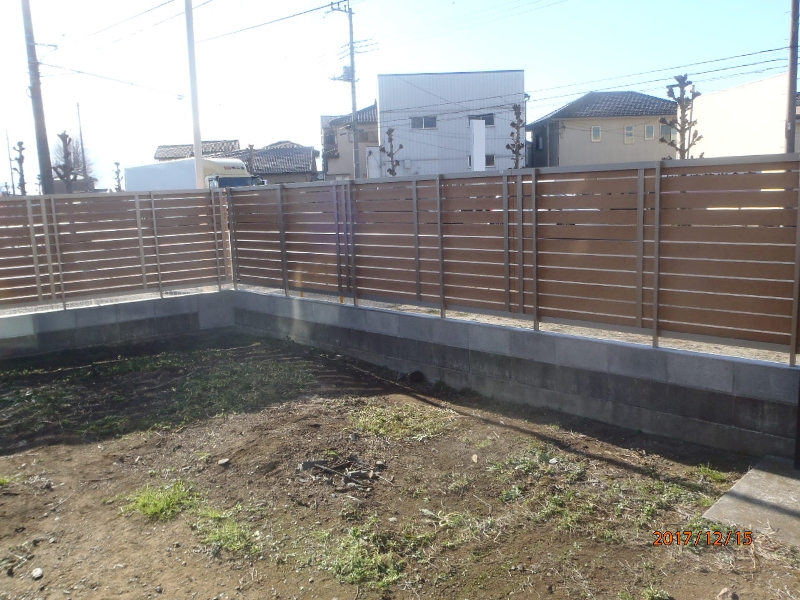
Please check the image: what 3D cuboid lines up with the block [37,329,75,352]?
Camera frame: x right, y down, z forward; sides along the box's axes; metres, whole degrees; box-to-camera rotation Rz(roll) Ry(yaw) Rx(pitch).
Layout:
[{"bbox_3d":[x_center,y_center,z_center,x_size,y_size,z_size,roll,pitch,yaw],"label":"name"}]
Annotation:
[{"bbox_3d":[-3.607,0.415,6.798,0.395,0.195,0.120,-8,11,-29],"label":"block"}]

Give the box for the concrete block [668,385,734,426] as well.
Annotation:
[{"bbox_3d":[1.908,0.645,4.089,0.395,0.195,0.120,7,13,43],"label":"concrete block"}]

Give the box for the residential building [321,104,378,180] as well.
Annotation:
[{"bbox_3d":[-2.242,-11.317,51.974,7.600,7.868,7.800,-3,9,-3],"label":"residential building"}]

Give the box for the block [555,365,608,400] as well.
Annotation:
[{"bbox_3d":[1.327,0.576,4.627,0.390,0.190,0.120,7,13,44],"label":"block"}]

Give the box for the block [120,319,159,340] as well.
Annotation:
[{"bbox_3d":[-2.908,0.316,7.154,0.395,0.195,0.120,-8,11,-34],"label":"block"}]

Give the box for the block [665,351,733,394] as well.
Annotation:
[{"bbox_3d":[1.900,0.448,4.055,0.395,0.195,0.120,7,13,43],"label":"block"}]

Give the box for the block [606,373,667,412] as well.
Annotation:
[{"bbox_3d":[1.616,0.610,4.351,0.390,0.190,0.120,7,13,44],"label":"block"}]

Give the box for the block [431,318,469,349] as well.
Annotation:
[{"bbox_3d":[0.452,0.272,5.411,0.395,0.195,0.120,7,13,43],"label":"block"}]

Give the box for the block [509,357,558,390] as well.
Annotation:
[{"bbox_3d":[1.039,0.541,4.910,0.395,0.195,0.120,7,13,43],"label":"block"}]

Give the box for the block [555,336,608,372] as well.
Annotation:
[{"bbox_3d":[1.320,0.379,4.603,0.395,0.195,0.120,7,13,43],"label":"block"}]

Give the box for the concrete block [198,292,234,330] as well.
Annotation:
[{"bbox_3d":[-2.168,0.117,7.587,0.420,0.390,0.120,-8,11,-29],"label":"concrete block"}]

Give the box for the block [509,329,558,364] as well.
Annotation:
[{"bbox_3d":[1.031,0.344,4.876,0.395,0.195,0.120,7,13,43],"label":"block"}]

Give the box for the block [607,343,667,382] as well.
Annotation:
[{"bbox_3d":[1.607,0.413,4.318,0.390,0.190,0.120,7,13,44],"label":"block"}]

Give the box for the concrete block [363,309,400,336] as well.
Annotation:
[{"bbox_3d":[-0.122,0.208,5.971,0.390,0.190,0.120,7,13,44],"label":"concrete block"}]

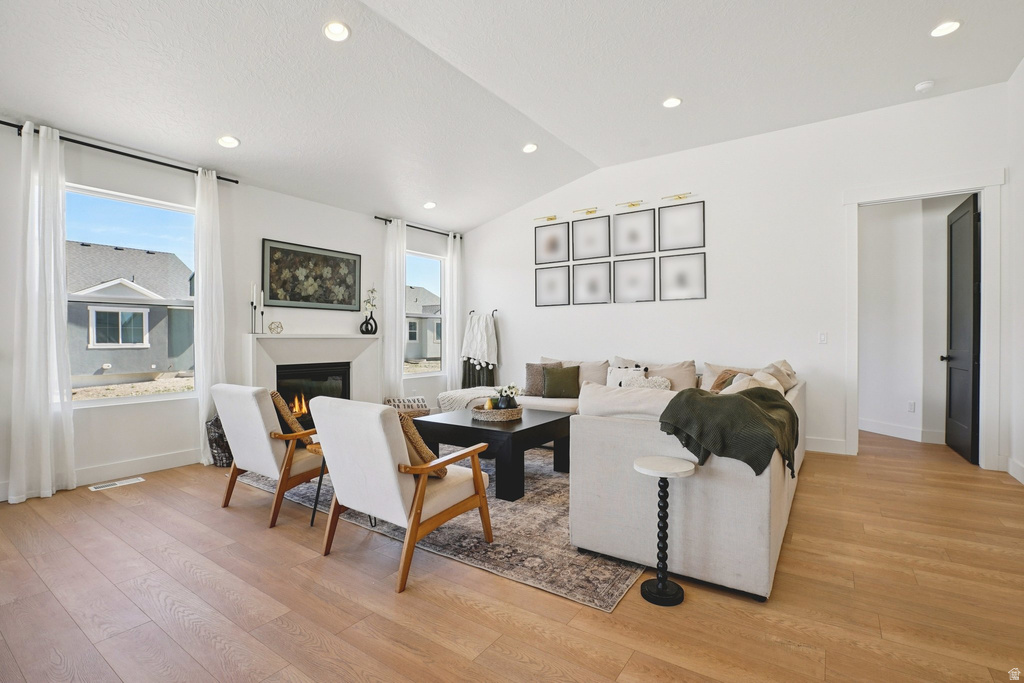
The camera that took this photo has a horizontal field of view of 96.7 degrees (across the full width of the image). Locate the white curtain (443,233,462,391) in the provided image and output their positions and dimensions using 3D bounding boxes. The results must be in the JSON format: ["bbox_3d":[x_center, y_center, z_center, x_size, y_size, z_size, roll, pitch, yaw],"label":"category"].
[{"bbox_3d":[-0.860,-0.281,6.843,0.120,2.690,0.270,0,1,35],"label":"white curtain"}]

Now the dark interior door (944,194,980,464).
[{"bbox_3d":[4.398,-0.122,4.441,0.045,2.430,0.880,0,1,36],"label":"dark interior door"}]

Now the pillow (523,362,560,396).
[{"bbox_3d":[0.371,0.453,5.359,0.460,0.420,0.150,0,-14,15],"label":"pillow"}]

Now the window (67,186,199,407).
[{"bbox_3d":[-3.143,-0.349,3.806,0.100,1.700,0.950,0,1,36],"label":"window"}]

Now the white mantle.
[{"bbox_3d":[-2.109,0.518,5.061,0.170,1.190,1.540,0,1,36],"label":"white mantle"}]

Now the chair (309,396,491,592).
[{"bbox_3d":[-0.592,0.701,2.445,0.650,0.860,0.750,0,1,36],"label":"chair"}]

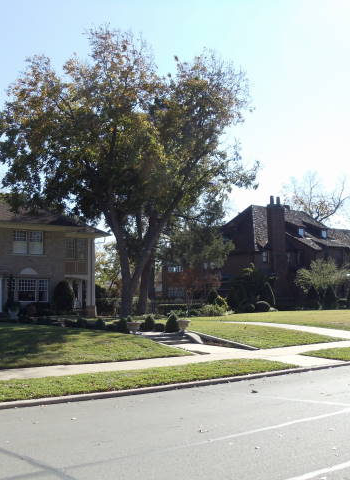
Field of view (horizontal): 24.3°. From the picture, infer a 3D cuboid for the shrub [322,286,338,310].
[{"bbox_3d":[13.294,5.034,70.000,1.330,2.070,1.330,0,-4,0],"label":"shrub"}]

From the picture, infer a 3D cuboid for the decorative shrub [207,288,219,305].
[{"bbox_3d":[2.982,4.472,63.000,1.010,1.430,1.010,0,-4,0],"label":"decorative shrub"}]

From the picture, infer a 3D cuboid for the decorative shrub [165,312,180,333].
[{"bbox_3d":[-0.095,3.129,30.853,0.530,0.750,0.520,0,-4,0],"label":"decorative shrub"}]

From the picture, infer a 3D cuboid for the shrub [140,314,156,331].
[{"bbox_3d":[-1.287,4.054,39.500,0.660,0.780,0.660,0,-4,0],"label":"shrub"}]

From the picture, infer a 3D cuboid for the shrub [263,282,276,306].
[{"bbox_3d":[7.493,4.423,64.851,1.200,2.070,1.150,0,-4,7],"label":"shrub"}]

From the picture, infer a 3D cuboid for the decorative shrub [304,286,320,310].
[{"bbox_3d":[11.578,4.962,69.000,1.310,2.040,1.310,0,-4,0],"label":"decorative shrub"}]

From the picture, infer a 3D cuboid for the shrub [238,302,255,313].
[{"bbox_3d":[4.993,4.713,56.807,1.260,0.700,1.150,0,-4,5],"label":"shrub"}]

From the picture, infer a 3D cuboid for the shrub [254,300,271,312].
[{"bbox_3d":[7.031,5.313,65.000,1.280,0.880,1.280,0,-4,0],"label":"shrub"}]

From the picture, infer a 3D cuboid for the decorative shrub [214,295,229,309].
[{"bbox_3d":[3.078,4.136,53.842,1.190,1.060,1.100,0,-4,3],"label":"decorative shrub"}]

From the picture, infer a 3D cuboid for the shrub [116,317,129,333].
[{"bbox_3d":[-1.946,3.132,30.151,0.520,0.590,0.500,0,-4,-4],"label":"shrub"}]

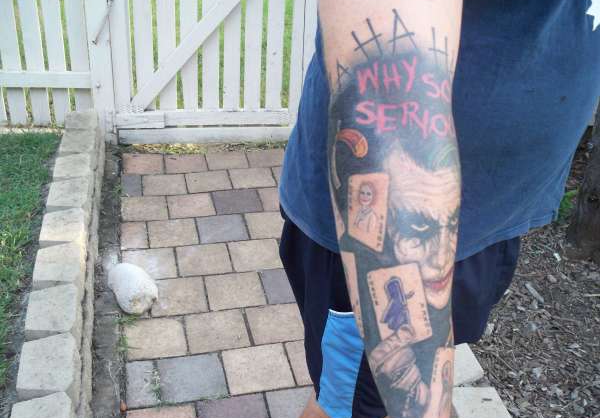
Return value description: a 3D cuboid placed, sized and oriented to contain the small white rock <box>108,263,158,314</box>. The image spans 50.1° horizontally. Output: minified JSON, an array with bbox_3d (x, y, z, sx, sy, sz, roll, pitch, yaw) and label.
[{"bbox_3d":[-0.553,0.262,2.118,0.140,0.105,0.235,-15,34,-30],"label":"small white rock"}]

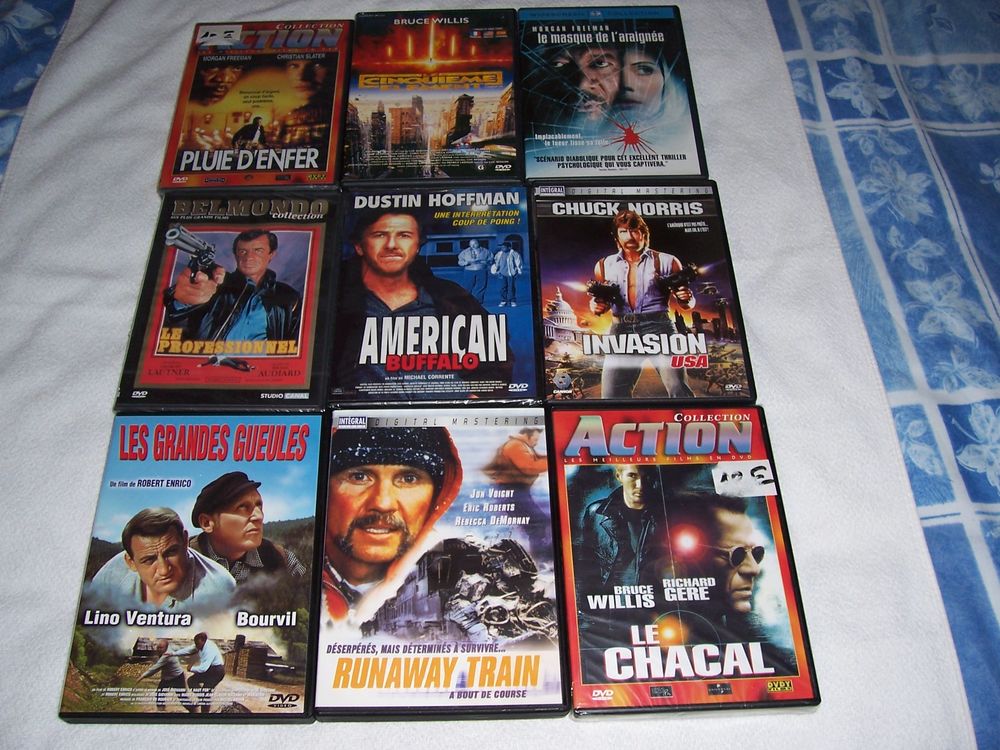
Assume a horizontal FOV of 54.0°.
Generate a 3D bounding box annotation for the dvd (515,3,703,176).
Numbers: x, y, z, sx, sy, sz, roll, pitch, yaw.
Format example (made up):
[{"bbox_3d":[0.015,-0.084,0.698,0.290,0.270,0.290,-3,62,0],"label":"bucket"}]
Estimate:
[{"bbox_3d":[0.086,-0.226,0.794,0.136,0.015,0.190,-1,58,-1],"label":"dvd"}]

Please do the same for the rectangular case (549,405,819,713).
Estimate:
[{"bbox_3d":[0.104,0.104,0.591,0.136,0.015,0.190,-1,58,-1],"label":"rectangular case"}]

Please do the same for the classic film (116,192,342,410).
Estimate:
[{"bbox_3d":[-0.182,-0.056,0.688,0.136,0.015,0.190,-1,58,-1],"label":"classic film"}]

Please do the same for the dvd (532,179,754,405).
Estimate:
[{"bbox_3d":[0.096,-0.060,0.692,0.136,0.015,0.190,-1,58,-1],"label":"dvd"}]

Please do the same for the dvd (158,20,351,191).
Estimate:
[{"bbox_3d":[-0.188,-0.216,0.786,0.136,0.015,0.190,-1,58,-1],"label":"dvd"}]

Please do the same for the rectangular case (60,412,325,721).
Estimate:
[{"bbox_3d":[-0.174,0.108,0.588,0.136,0.015,0.190,-2,58,-1],"label":"rectangular case"}]

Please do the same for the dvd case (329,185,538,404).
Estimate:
[{"bbox_3d":[-0.044,-0.059,0.691,0.136,0.015,0.190,-1,58,-1],"label":"dvd case"}]

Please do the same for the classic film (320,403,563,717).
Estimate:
[{"bbox_3d":[-0.035,0.105,0.590,0.136,0.015,0.190,-1,58,-1],"label":"classic film"}]

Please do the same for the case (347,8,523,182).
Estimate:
[{"bbox_3d":[-0.052,-0.224,0.792,0.136,0.015,0.190,-1,58,-1],"label":"case"}]

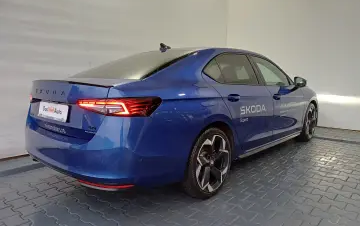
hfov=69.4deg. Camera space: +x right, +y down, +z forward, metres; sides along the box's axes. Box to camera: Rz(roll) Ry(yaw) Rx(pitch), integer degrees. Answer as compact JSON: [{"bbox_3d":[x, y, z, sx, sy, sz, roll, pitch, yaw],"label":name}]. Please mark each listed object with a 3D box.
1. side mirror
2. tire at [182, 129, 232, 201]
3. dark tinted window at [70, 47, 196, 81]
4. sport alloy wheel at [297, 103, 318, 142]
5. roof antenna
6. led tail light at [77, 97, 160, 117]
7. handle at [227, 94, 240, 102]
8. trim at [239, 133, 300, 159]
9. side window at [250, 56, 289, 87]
[{"bbox_3d":[1.657,-0.432,3.623,0.190,0.135,0.140,8,11,42],"label":"side mirror"},{"bbox_3d":[0.232,0.449,2.437,0.235,0.668,0.668,8,11,42],"label":"tire"},{"bbox_3d":[-0.535,-0.511,2.623,1.320,0.100,0.820,8,30,42],"label":"dark tinted window"},{"bbox_3d":[2.156,0.159,4.506,0.235,0.668,0.668,8,11,42],"label":"sport alloy wheel"},{"bbox_3d":[-0.167,-0.750,2.993,0.065,0.078,0.160,8,11,42],"label":"roof antenna"},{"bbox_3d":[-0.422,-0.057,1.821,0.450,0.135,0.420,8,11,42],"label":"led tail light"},{"bbox_3d":[0.520,-0.141,2.484,0.050,0.060,0.215,8,11,42],"label":"handle"},{"bbox_3d":[1.262,0.384,3.405,0.050,0.080,1.900,8,11,42],"label":"trim"},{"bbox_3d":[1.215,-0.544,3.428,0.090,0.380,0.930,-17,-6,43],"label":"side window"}]

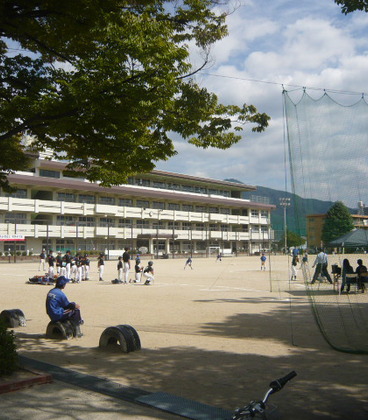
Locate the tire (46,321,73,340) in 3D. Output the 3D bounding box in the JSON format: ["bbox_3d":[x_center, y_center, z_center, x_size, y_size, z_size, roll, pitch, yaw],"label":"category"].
[{"bbox_3d":[-2.431,2.352,8.886,0.600,0.390,0.180,-3,-6,34],"label":"tire"}]

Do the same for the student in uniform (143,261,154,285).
[{"bbox_3d":[-1.646,2.935,21.305,0.550,1.120,0.450,1,-5,-12],"label":"student in uniform"}]

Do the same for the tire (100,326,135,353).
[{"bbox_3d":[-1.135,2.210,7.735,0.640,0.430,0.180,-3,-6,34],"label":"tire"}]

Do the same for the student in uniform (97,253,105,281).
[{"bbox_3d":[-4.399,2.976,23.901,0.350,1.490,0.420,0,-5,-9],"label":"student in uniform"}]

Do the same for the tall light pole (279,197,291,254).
[{"bbox_3d":[21.932,3.449,98.032,2.600,12.200,0.900,-1,-5,11],"label":"tall light pole"}]

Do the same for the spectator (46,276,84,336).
[{"bbox_3d":[-2.359,1.897,8.977,0.660,1.190,0.480,3,-6,-35],"label":"spectator"}]

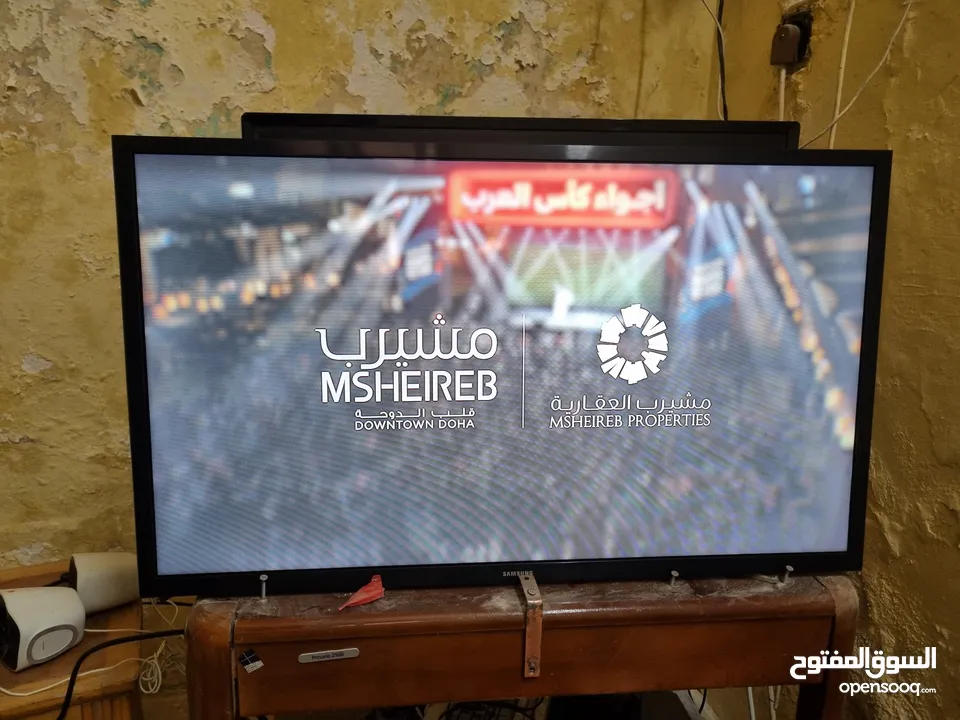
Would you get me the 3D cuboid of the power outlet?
[{"bbox_3d":[0.427,-0.432,0.970,0.020,0.070,0.050,-3,11,-19],"label":"power outlet"}]

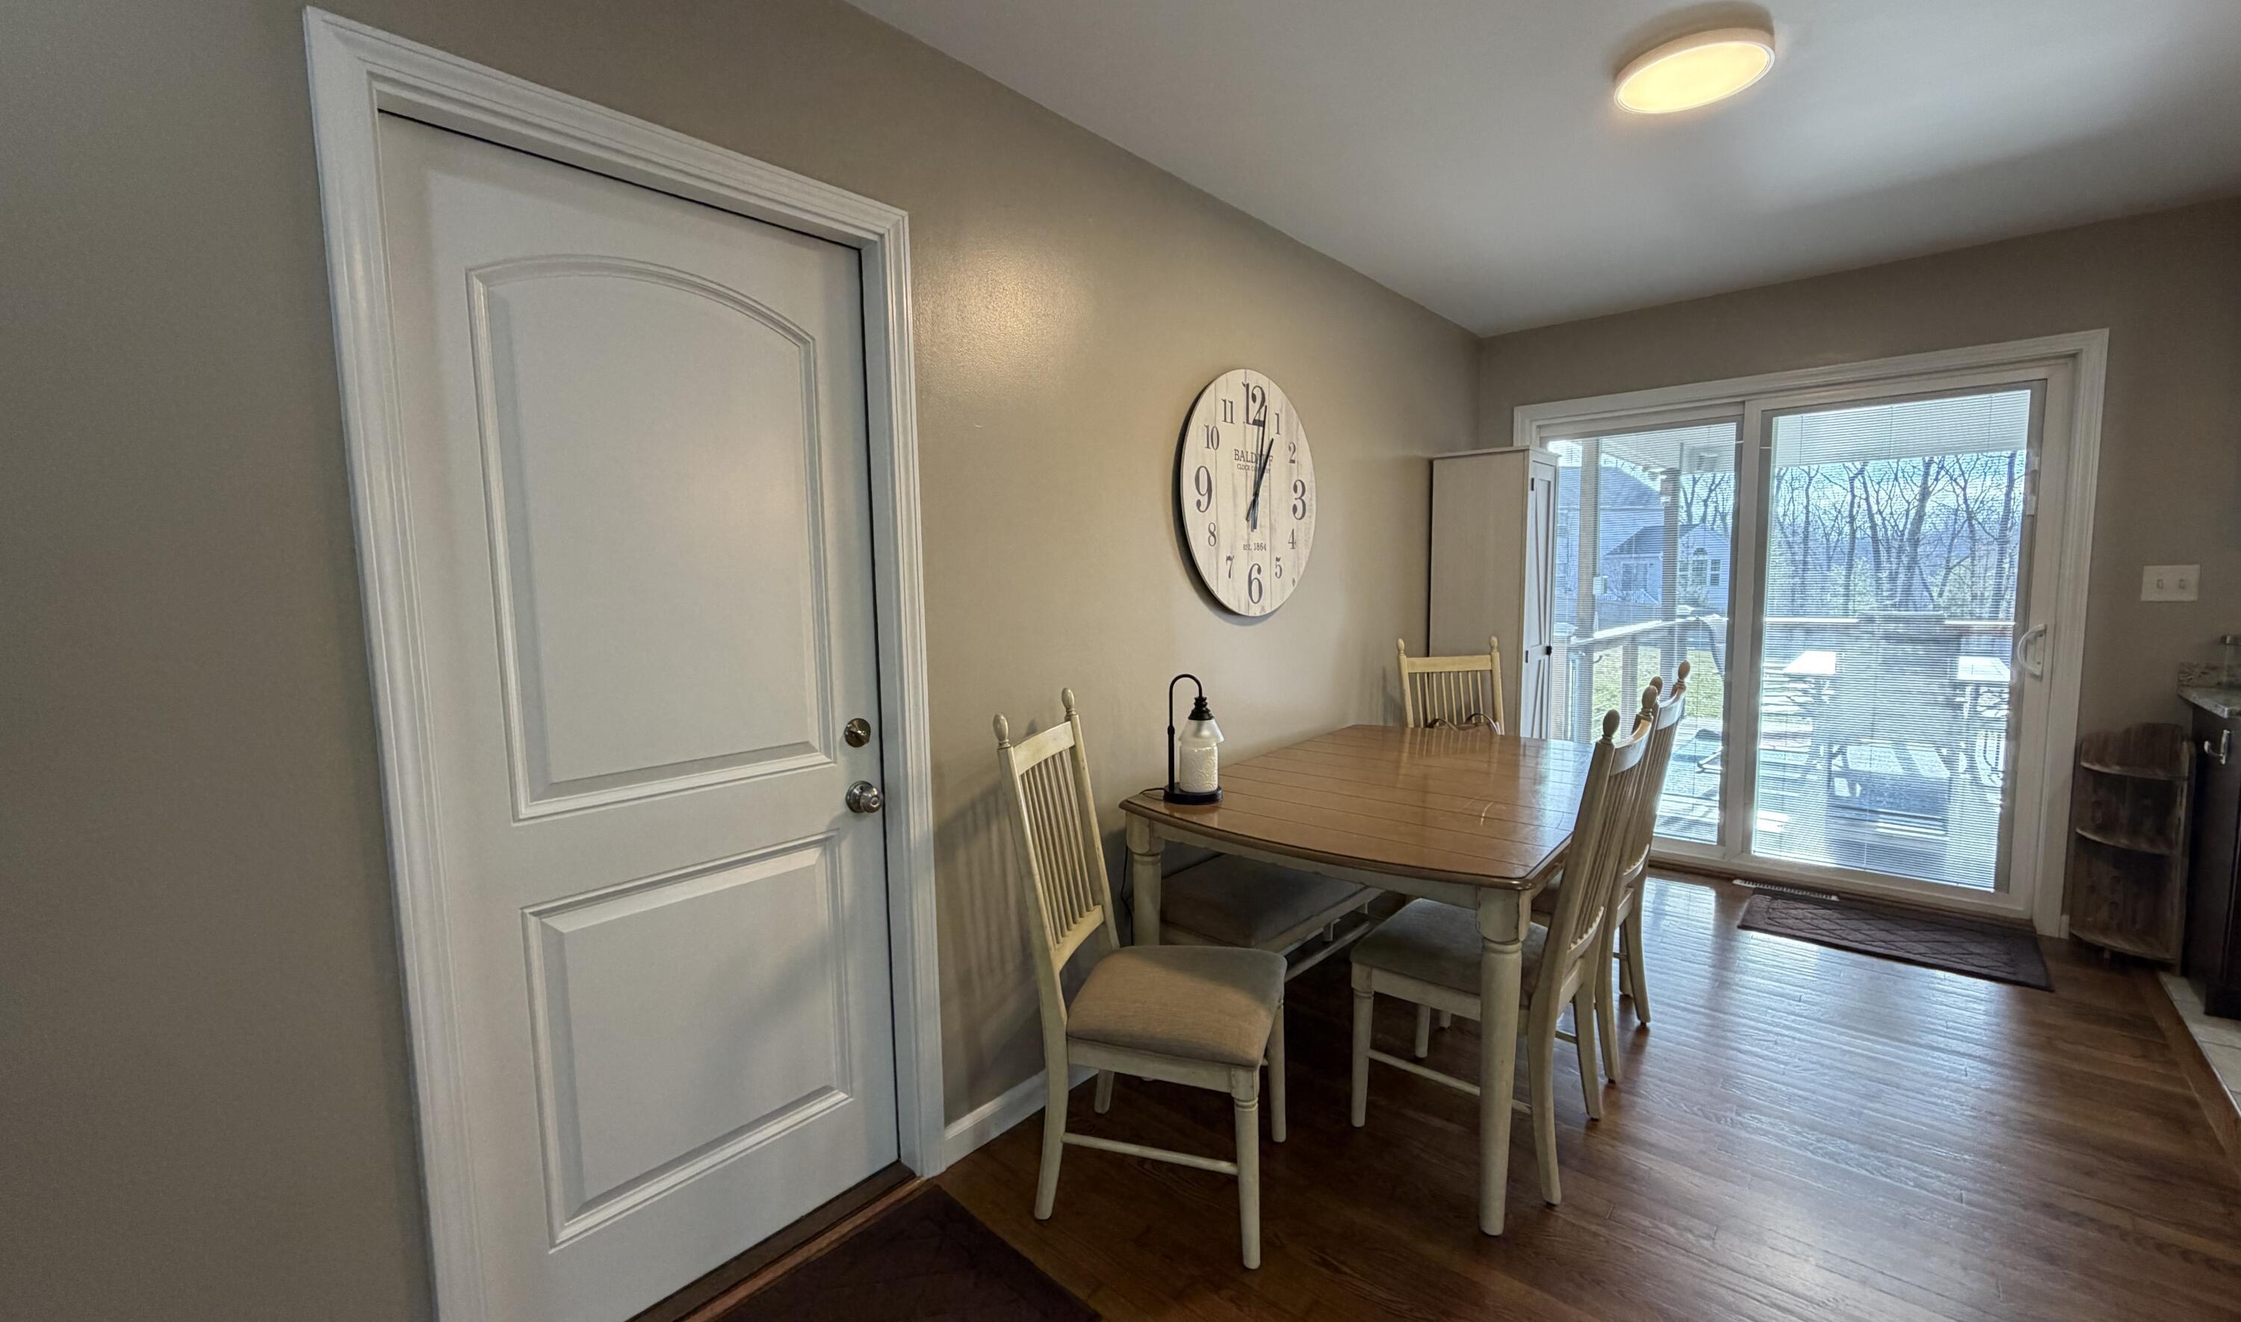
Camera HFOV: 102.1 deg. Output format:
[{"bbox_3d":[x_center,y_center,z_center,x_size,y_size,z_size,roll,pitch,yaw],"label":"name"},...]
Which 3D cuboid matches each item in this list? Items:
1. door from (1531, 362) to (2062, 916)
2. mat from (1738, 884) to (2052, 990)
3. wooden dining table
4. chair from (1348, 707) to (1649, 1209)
[{"bbox_3d":[2.633,-0.079,3.767,1.780,2.020,0.110,3,7,41],"label":"door"},{"bbox_3d":[2.746,0.974,3.262,0.820,0.012,0.530,3,7,41],"label":"mat"},{"bbox_3d":[0.833,0.704,2.621,1.040,0.750,1.600,3,7,39],"label":"wooden dining table"},{"bbox_3d":[0.888,0.589,2.138,0.565,1.065,0.460,3,7,40],"label":"chair"}]

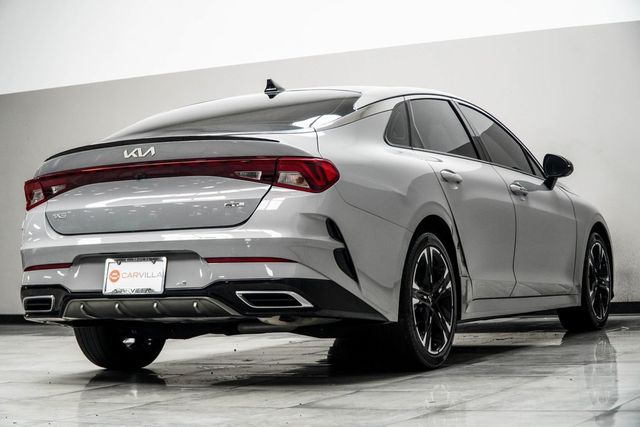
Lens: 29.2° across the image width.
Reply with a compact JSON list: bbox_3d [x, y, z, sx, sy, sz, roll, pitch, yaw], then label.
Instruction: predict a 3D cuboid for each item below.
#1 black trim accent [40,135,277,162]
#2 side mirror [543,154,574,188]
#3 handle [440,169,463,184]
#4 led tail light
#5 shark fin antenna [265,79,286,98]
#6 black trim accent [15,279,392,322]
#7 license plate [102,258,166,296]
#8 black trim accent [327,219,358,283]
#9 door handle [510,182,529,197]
[{"bbox_3d":[-0.727,-0.278,5.221,1.240,0.055,0.140,-3,-3,28],"label":"black trim accent"},{"bbox_3d":[1.404,-0.247,7.224,0.195,0.215,0.140,-3,-3,28],"label":"side mirror"},{"bbox_3d":[0.636,-0.176,5.869,0.050,0.050,0.240,-3,-8,28],"label":"handle"},{"bbox_3d":[-0.700,-0.135,5.260,1.650,0.180,0.250,-3,-3,28],"label":"led tail light"},{"bbox_3d":[-0.218,-0.632,6.227,0.065,0.080,0.160,-3,5,28],"label":"shark fin antenna"},{"bbox_3d":[-0.643,0.389,5.315,1.790,0.210,0.540,-3,-3,28],"label":"black trim accent"},{"bbox_3d":[-0.768,0.261,5.090,0.312,0.160,0.020,-3,-11,28],"label":"license plate"},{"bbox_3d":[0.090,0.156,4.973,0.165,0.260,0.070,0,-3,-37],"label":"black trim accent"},{"bbox_3d":[1.100,-0.129,6.748,0.050,0.050,0.240,-3,-8,28],"label":"door handle"}]

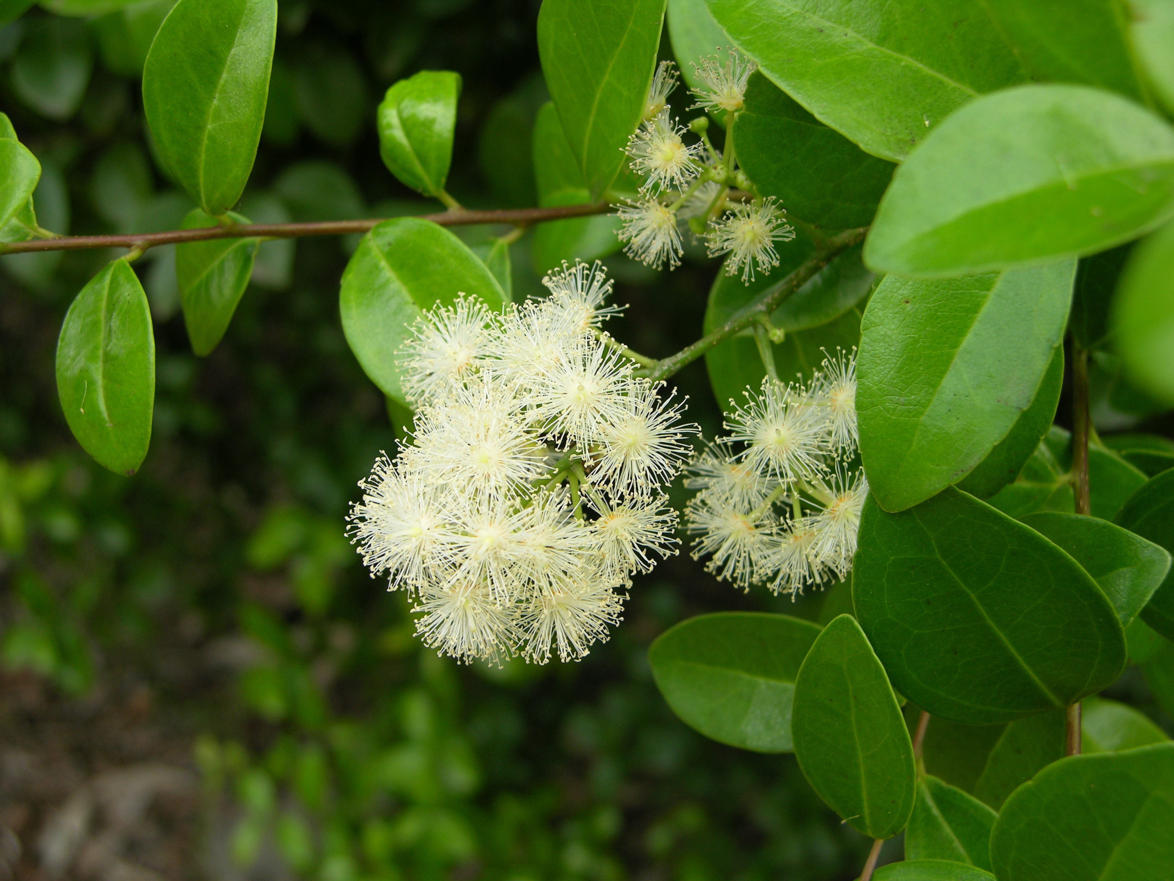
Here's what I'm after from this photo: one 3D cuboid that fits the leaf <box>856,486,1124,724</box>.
[{"bbox_3d":[0.071,0.029,0.325,0.041,0.052,0.010,-38,0,-4],"label":"leaf"}]

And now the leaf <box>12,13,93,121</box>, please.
[{"bbox_3d":[-0.161,-0.112,0.550,0.024,0.032,0.012,6,6,2],"label":"leaf"}]

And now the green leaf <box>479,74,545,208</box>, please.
[{"bbox_3d":[-0.019,-0.077,0.470,0.022,0.036,0.007,3,-6,1],"label":"green leaf"}]

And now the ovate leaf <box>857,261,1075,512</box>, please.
[{"bbox_3d":[0.064,-0.013,0.320,0.033,0.054,0.011,30,-9,12],"label":"ovate leaf"}]

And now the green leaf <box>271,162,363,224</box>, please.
[{"bbox_3d":[-0.079,-0.072,0.540,0.027,0.022,0.009,3,-11,1],"label":"green leaf"}]

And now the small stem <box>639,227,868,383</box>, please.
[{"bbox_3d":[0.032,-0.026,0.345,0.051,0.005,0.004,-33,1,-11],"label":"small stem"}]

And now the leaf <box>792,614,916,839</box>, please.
[{"bbox_3d":[0.047,0.051,0.325,0.020,0.040,0.007,-9,0,5],"label":"leaf"}]

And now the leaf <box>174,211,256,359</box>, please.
[{"bbox_3d":[-0.075,-0.032,0.370,0.015,0.029,0.010,18,0,-7],"label":"leaf"}]

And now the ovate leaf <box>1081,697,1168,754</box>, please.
[{"bbox_3d":[0.118,0.066,0.410,0.024,0.022,0.007,-5,-11,-1],"label":"ovate leaf"}]

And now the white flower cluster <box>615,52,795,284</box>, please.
[{"bbox_3d":[0.024,-0.055,0.370,0.036,0.046,0.036,0,18,0],"label":"white flower cluster"}]

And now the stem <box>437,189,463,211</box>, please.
[{"bbox_3d":[-0.027,-0.047,0.360,0.002,0.006,0.002,-47,6,-4],"label":"stem"}]

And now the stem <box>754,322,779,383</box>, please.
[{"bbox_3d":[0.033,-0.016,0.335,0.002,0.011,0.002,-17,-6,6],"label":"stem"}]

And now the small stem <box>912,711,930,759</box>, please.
[{"bbox_3d":[0.069,0.060,0.375,0.002,0.011,0.002,16,-6,12],"label":"small stem"}]

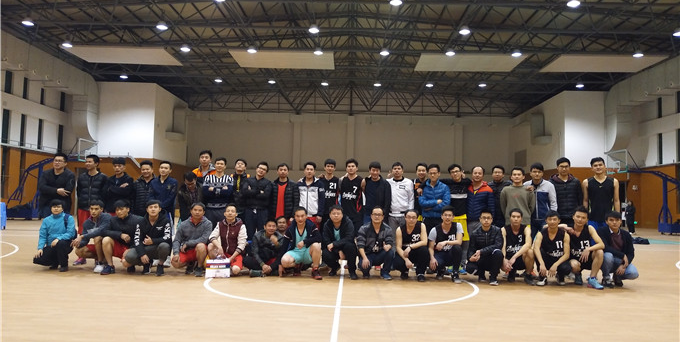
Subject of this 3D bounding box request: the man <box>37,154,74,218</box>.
[{"bbox_3d":[-4.617,0.607,8.314,0.520,1.790,0.340,2,-4,-13],"label":"man"}]

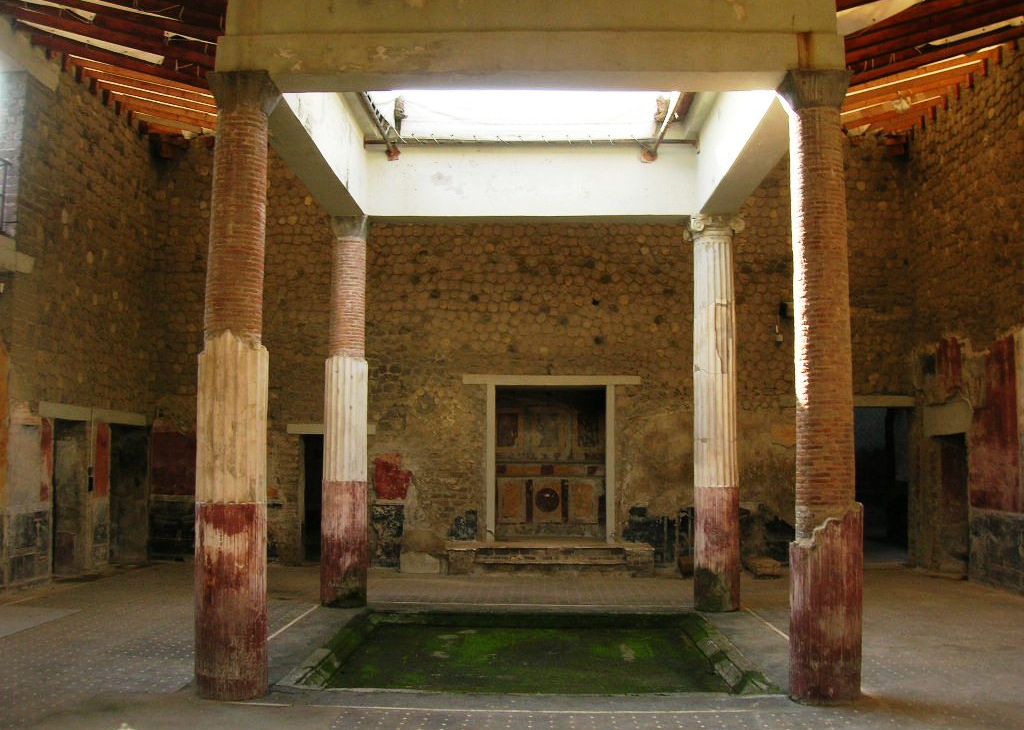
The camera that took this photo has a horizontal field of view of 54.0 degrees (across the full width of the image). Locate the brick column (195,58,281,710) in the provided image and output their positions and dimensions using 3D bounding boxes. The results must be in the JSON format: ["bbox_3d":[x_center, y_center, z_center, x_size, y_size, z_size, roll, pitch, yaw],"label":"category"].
[{"bbox_3d":[-2.027,0.103,7.525,0.520,4.566,0.520,0,-5,1],"label":"brick column"}]

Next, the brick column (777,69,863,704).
[{"bbox_3d":[2.266,0.110,7.426,0.520,4.566,0.520,0,-5,1],"label":"brick column"}]

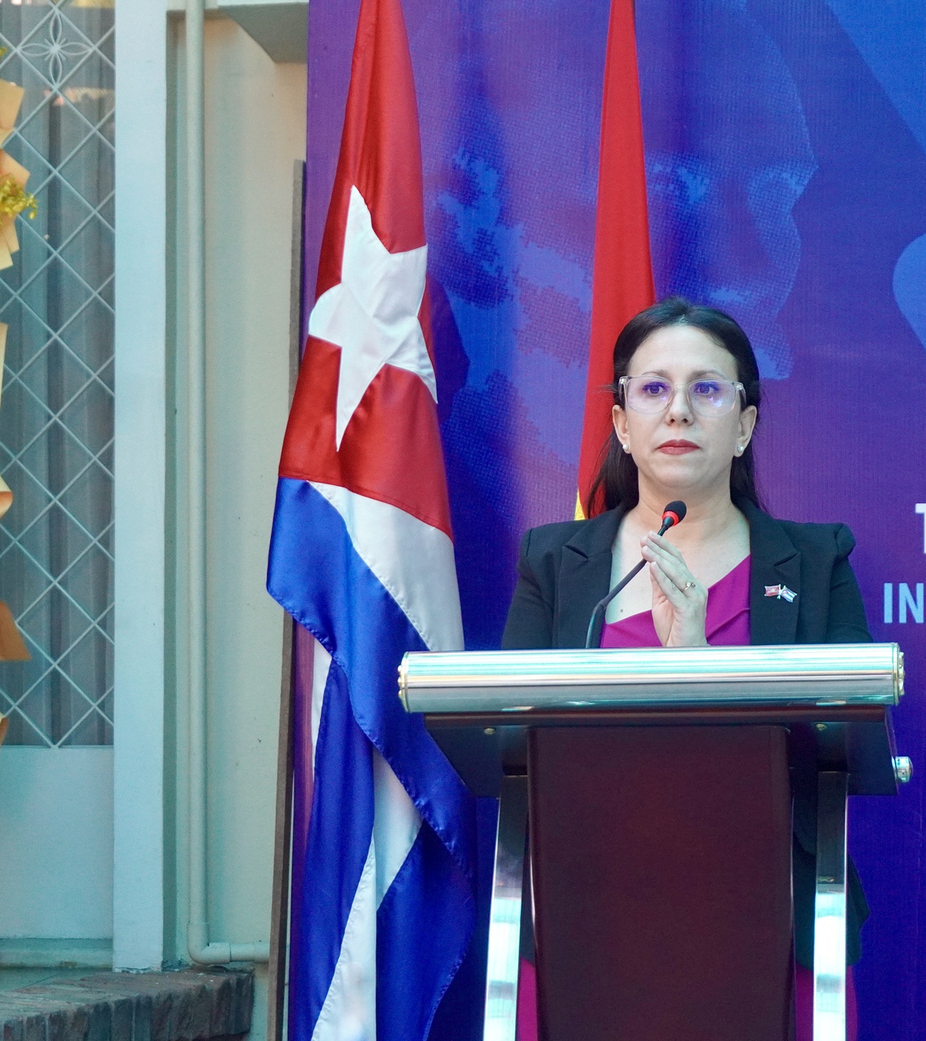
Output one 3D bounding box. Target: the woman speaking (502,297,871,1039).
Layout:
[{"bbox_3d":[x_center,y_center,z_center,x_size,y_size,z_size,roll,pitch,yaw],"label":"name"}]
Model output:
[{"bbox_3d":[0.270,0.565,3.930,0.470,1.660,0.370,0,-1,7],"label":"woman speaking"}]

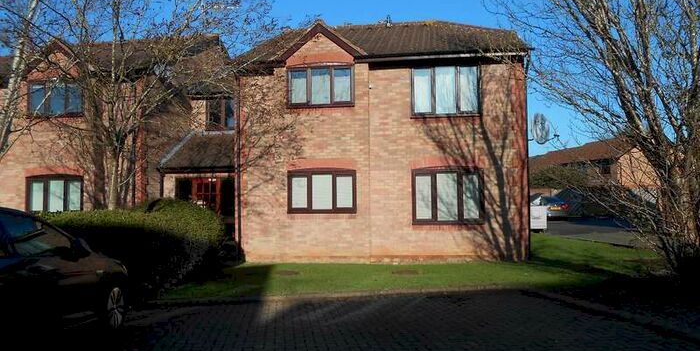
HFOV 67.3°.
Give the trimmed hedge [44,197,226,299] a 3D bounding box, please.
[{"bbox_3d":[-4.856,1.350,10.756,3.580,1.710,2.850,-1,-3,8],"label":"trimmed hedge"}]

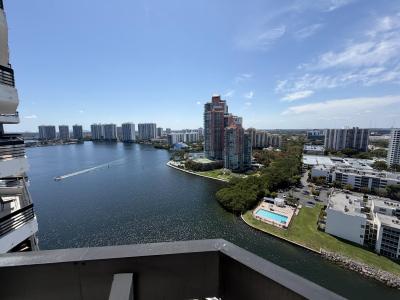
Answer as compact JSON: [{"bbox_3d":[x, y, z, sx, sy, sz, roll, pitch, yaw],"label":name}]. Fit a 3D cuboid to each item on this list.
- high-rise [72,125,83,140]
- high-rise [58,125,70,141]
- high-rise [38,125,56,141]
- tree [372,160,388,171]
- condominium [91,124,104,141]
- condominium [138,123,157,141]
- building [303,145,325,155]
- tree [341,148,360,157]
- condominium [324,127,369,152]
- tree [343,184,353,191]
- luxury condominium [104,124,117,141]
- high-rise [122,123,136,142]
[{"bbox_3d":[-722.830,-95.131,951.504,45.236,88.001,26.000,-6,8,-37],"label":"high-rise"},{"bbox_3d":[-806.714,-95.047,956.662,45.970,88.528,26.000,-6,9,-40],"label":"high-rise"},{"bbox_3d":[-877.317,-90.237,925.615,69.655,87.945,26.000,-7,9,-43],"label":"high-rise"},{"bbox_3d":[235.693,20.005,210.466,10.977,13.031,12.914,-7,9,-41],"label":"tree"},{"bbox_3d":[-583.106,-94.236,920.053,63.452,90.484,28.000,-5,8,-32],"label":"condominium"},{"bbox_3d":[-285.956,-92.139,870.817,88.946,91.199,28.000,-3,7,-18],"label":"condominium"},{"bbox_3d":[247.358,3.641,350.865,38.460,12.000,45.000,4,8,34],"label":"building"},{"bbox_3d":[300.363,4.864,322.005,25.869,15.197,15.521,6,9,43],"label":"tree"},{"bbox_3d":[326.978,-19.985,359.424,22.000,55.070,70.633,-7,9,-41],"label":"condominium"},{"bbox_3d":[130.556,32.960,142.339,5.862,5.847,5.276,6,9,43],"label":"tree"},{"bbox_3d":[-504.414,-93.736,907.004,59.775,90.785,28.000,-4,8,-29],"label":"luxury condominium"},{"bbox_3d":[-371.946,-88.229,840.717,44.000,92.528,36.000,0,7,4],"label":"high-rise"}]

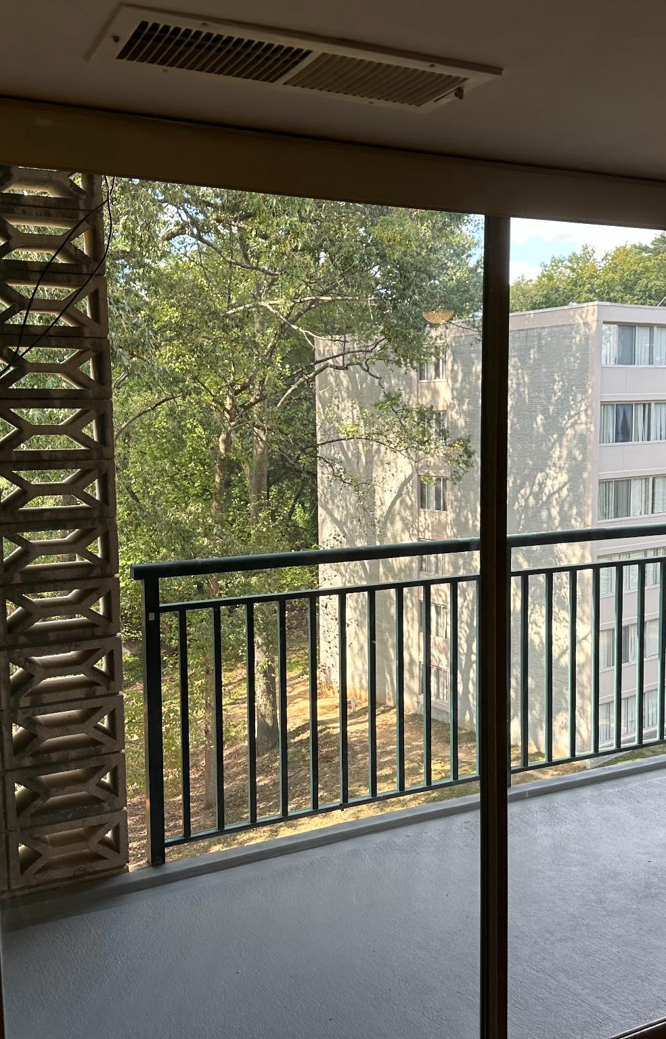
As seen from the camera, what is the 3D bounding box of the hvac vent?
[{"bbox_3d":[-0.048,-0.627,1.348,0.553,0.020,0.197,-4,7,-26],"label":"hvac vent"}]

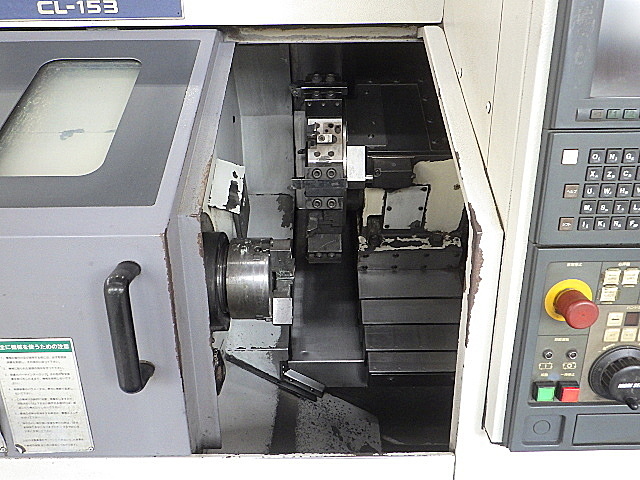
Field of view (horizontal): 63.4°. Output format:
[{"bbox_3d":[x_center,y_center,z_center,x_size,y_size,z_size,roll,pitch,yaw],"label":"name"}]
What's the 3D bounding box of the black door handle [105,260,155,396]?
[{"bbox_3d":[-0.251,0.121,0.679,0.032,0.174,0.057,-1,19,-1],"label":"black door handle"}]

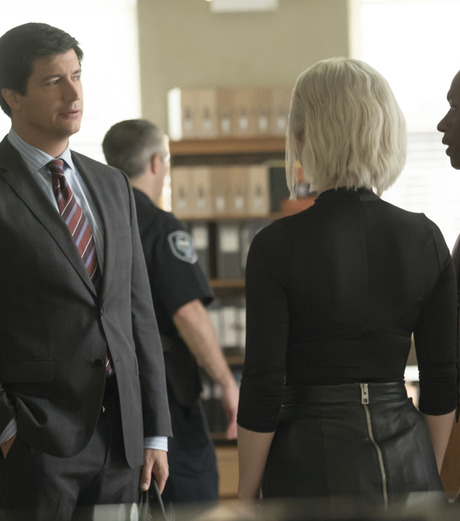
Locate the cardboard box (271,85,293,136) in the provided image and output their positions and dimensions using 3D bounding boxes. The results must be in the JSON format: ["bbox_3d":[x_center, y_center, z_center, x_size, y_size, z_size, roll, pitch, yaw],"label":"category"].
[{"bbox_3d":[0.257,-0.846,15.822,0.107,0.276,0.250,-2,-1,-16],"label":"cardboard box"}]

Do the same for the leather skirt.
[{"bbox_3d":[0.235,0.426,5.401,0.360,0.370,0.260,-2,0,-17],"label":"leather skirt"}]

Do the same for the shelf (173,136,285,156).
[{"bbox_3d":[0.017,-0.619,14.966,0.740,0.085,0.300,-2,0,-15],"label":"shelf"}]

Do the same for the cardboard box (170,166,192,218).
[{"bbox_3d":[-0.303,-0.375,15.651,0.107,0.276,0.250,-2,-1,-16],"label":"cardboard box"}]

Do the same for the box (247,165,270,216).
[{"bbox_3d":[0.120,-0.371,14.973,0.103,0.260,0.260,-2,0,-15],"label":"box"}]

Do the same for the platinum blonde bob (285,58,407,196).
[{"bbox_3d":[0.215,-0.248,5.150,0.218,0.252,0.235,-2,-1,-32],"label":"platinum blonde bob"}]

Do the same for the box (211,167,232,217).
[{"bbox_3d":[-0.082,-0.365,14.918,0.103,0.260,0.260,-2,0,-15],"label":"box"}]

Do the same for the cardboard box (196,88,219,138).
[{"bbox_3d":[-0.159,-0.820,15.702,0.107,0.276,0.250,-2,-1,-16],"label":"cardboard box"}]

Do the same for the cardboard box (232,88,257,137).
[{"bbox_3d":[0.038,-0.793,14.952,0.103,0.260,0.260,-2,0,-15],"label":"cardboard box"}]

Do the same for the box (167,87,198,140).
[{"bbox_3d":[-0.242,-0.781,14.877,0.103,0.260,0.260,-2,0,-15],"label":"box"}]

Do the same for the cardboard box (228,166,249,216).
[{"bbox_3d":[0.019,-0.386,15.744,0.107,0.276,0.250,-2,-1,-16],"label":"cardboard box"}]

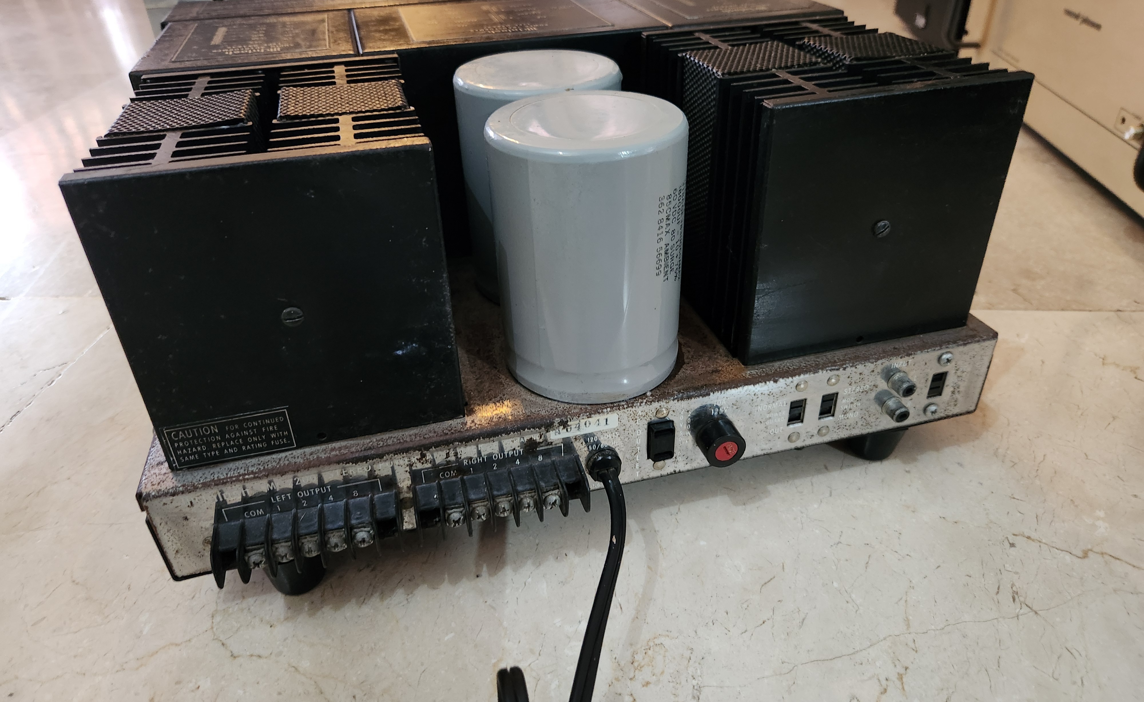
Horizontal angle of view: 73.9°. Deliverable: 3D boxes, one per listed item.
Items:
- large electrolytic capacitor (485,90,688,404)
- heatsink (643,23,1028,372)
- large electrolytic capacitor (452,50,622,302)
[{"bbox_3d":[0.007,-0.044,0.316,0.078,0.108,0.078,-1,33,1],"label":"large electrolytic capacitor"},{"bbox_3d":[0.110,-0.087,0.372,0.111,0.112,0.142,-10,34,-12],"label":"heatsink"},{"bbox_3d":[-0.015,-0.086,0.382,0.078,0.108,0.078,-1,33,1],"label":"large electrolytic capacitor"}]

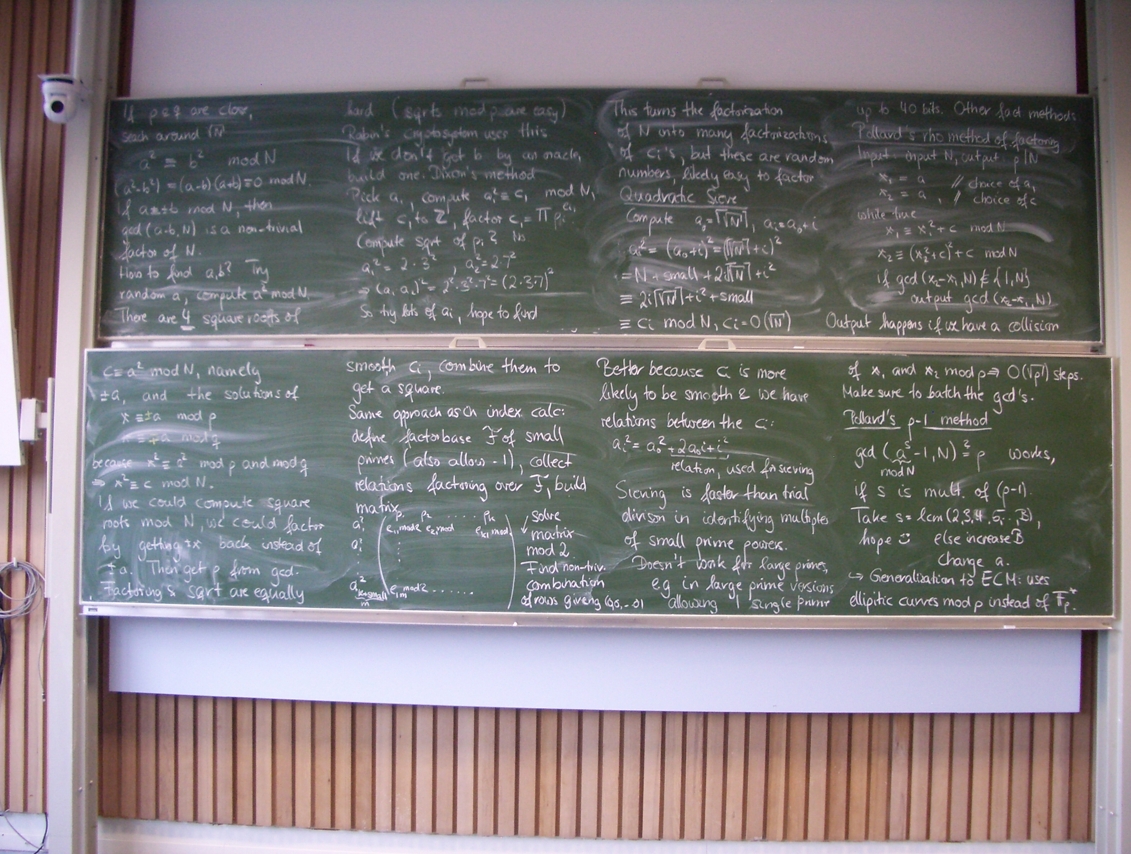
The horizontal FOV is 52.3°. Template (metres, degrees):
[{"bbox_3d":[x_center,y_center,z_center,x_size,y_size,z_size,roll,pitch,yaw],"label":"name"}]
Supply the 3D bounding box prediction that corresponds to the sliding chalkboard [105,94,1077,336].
[{"bbox_3d":[0.112,-0.842,4.570,3.950,1.000,0.050,0,-3,2],"label":"sliding chalkboard"}]

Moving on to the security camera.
[{"bbox_3d":[-1.895,-1.233,4.330,0.140,0.160,0.155,1,-3,-13],"label":"security camera"}]

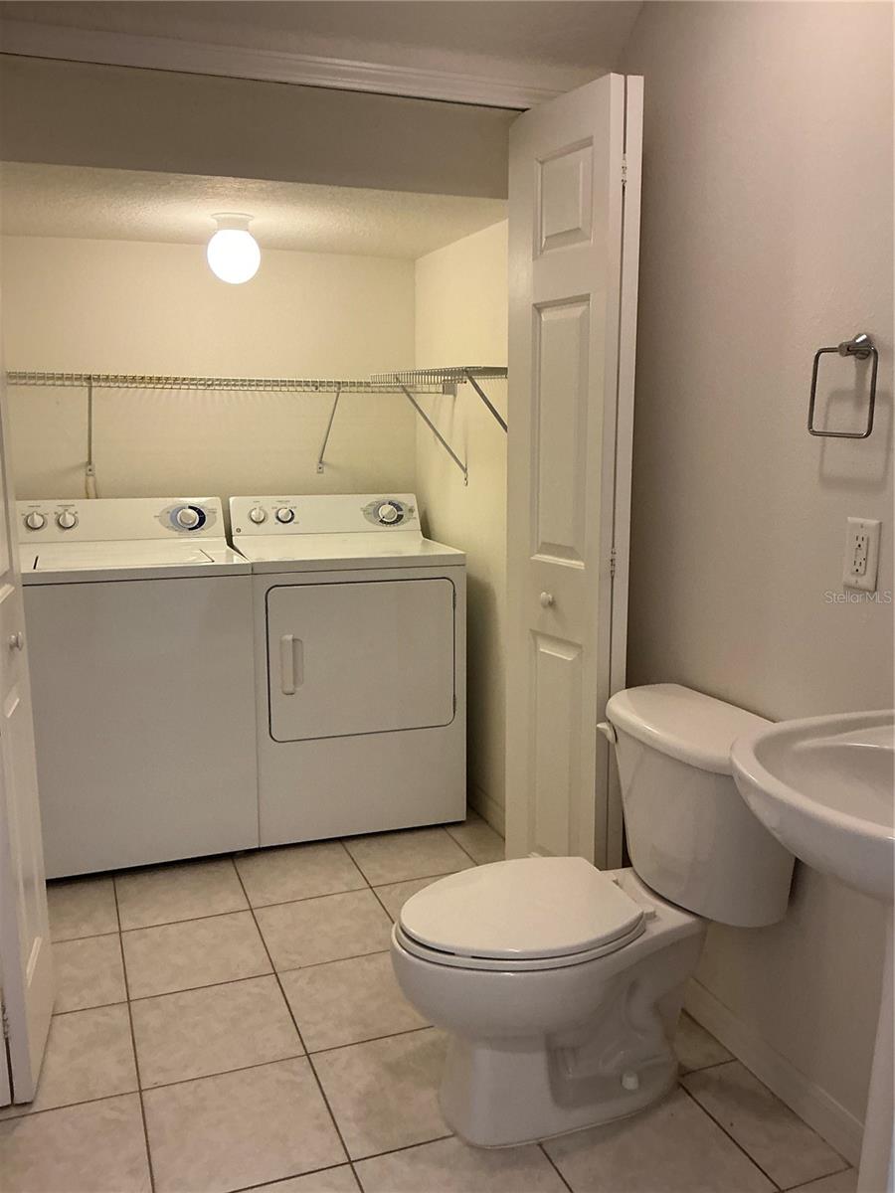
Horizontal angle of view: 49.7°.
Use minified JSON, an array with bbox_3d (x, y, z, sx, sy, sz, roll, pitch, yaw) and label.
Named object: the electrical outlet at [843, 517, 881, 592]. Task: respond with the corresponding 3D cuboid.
[{"bbox_3d":[0.692,-0.070,1.610,0.009,0.115,0.072,-4,10,-21],"label":"electrical outlet"}]

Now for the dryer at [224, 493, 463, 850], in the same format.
[{"bbox_3d":[-0.376,0.209,3.308,0.686,1.080,0.660,-3,10,-20],"label":"dryer"}]

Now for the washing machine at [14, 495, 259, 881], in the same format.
[{"bbox_3d":[-1.025,0.248,3.078,0.686,1.080,0.660,-3,10,-20],"label":"washing machine"}]

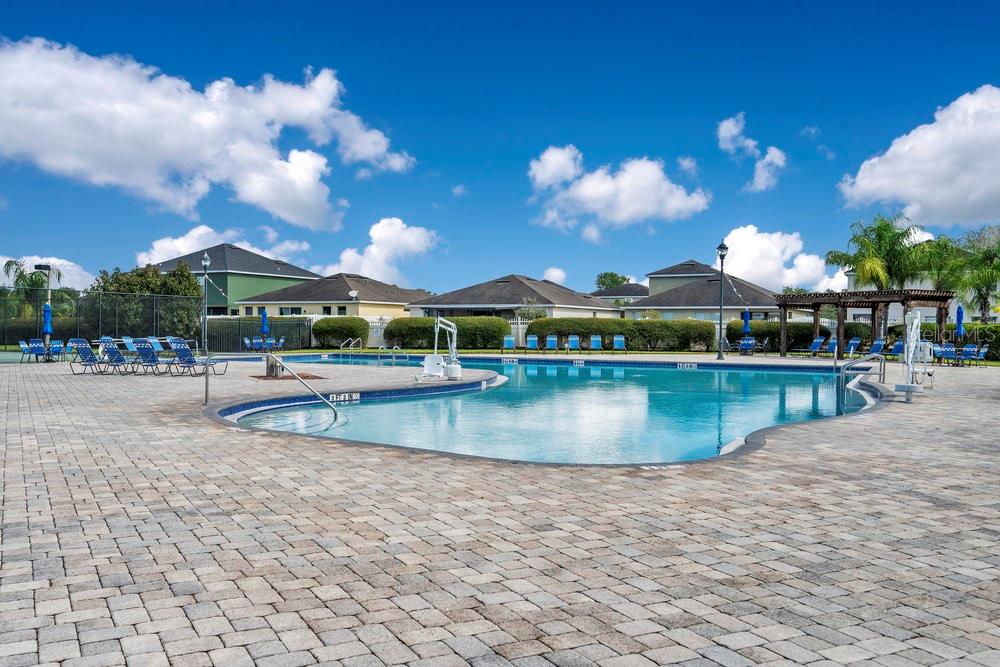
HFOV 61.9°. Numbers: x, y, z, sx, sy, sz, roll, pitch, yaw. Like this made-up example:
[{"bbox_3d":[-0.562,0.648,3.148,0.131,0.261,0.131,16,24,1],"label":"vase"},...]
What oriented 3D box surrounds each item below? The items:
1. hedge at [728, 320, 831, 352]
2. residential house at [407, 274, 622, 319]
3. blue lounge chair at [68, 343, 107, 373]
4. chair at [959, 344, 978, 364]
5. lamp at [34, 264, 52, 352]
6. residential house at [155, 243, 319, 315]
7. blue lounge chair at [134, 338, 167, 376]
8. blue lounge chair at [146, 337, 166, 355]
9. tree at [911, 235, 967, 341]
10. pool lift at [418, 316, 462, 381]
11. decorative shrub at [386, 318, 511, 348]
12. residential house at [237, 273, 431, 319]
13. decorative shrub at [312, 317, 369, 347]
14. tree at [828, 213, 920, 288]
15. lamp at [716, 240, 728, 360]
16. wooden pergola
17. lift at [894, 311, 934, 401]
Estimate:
[{"bbox_3d":[16.634,0.156,49.601,6.100,1.800,1.800,0,0,4],"label":"hedge"},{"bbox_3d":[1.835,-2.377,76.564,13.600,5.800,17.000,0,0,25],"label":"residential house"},{"bbox_3d":[-10.719,0.610,22.525,0.640,0.930,1.850,0,0,13],"label":"blue lounge chair"},{"bbox_3d":[16.897,0.768,30.005,0.580,0.820,0.620,0,0,-20],"label":"chair"},{"bbox_3d":[-22.727,-1.267,41.494,0.800,4.400,0.400,0,0,0],"label":"lamp"},{"bbox_3d":[-25.183,-3.963,77.469,12.000,9.000,12.000,1,1,27],"label":"residential house"},{"bbox_3d":[-8.963,0.621,22.238,0.640,0.930,1.850,0,0,13],"label":"blue lounge chair"},{"bbox_3d":[-14.357,0.555,35.575,1.750,0.940,0.640,1,1,35],"label":"blue lounge chair"},{"bbox_3d":[21.581,-1.869,40.989,2.900,6.000,2.900,0,0,0],"label":"tree"},{"bbox_3d":[-1.422,0.375,19.903,0.650,1.570,1.150,0,0,30],"label":"pool lift"},{"bbox_3d":[-3.244,-0.019,51.501,7.500,1.950,1.800,0,0,4],"label":"decorative shrub"},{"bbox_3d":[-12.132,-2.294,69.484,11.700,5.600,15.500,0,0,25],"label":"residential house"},{"bbox_3d":[-8.752,-0.002,46.002,3.050,1.780,1.700,0,0,10],"label":"decorative shrub"},{"bbox_3d":[16.609,-2.005,37.184,4.000,6.200,4.000,0,0,0],"label":"tree"},{"bbox_3d":[8.945,-1.326,33.665,0.450,4.820,0.450,0,0,0],"label":"lamp"},{"bbox_3d":[15.178,-0.258,35.394,3.000,2.720,6.500,0,1,-30],"label":"wooden pergola"},{"bbox_3d":[7.590,0.414,15.303,0.650,1.630,1.250,0,0,23],"label":"lift"}]

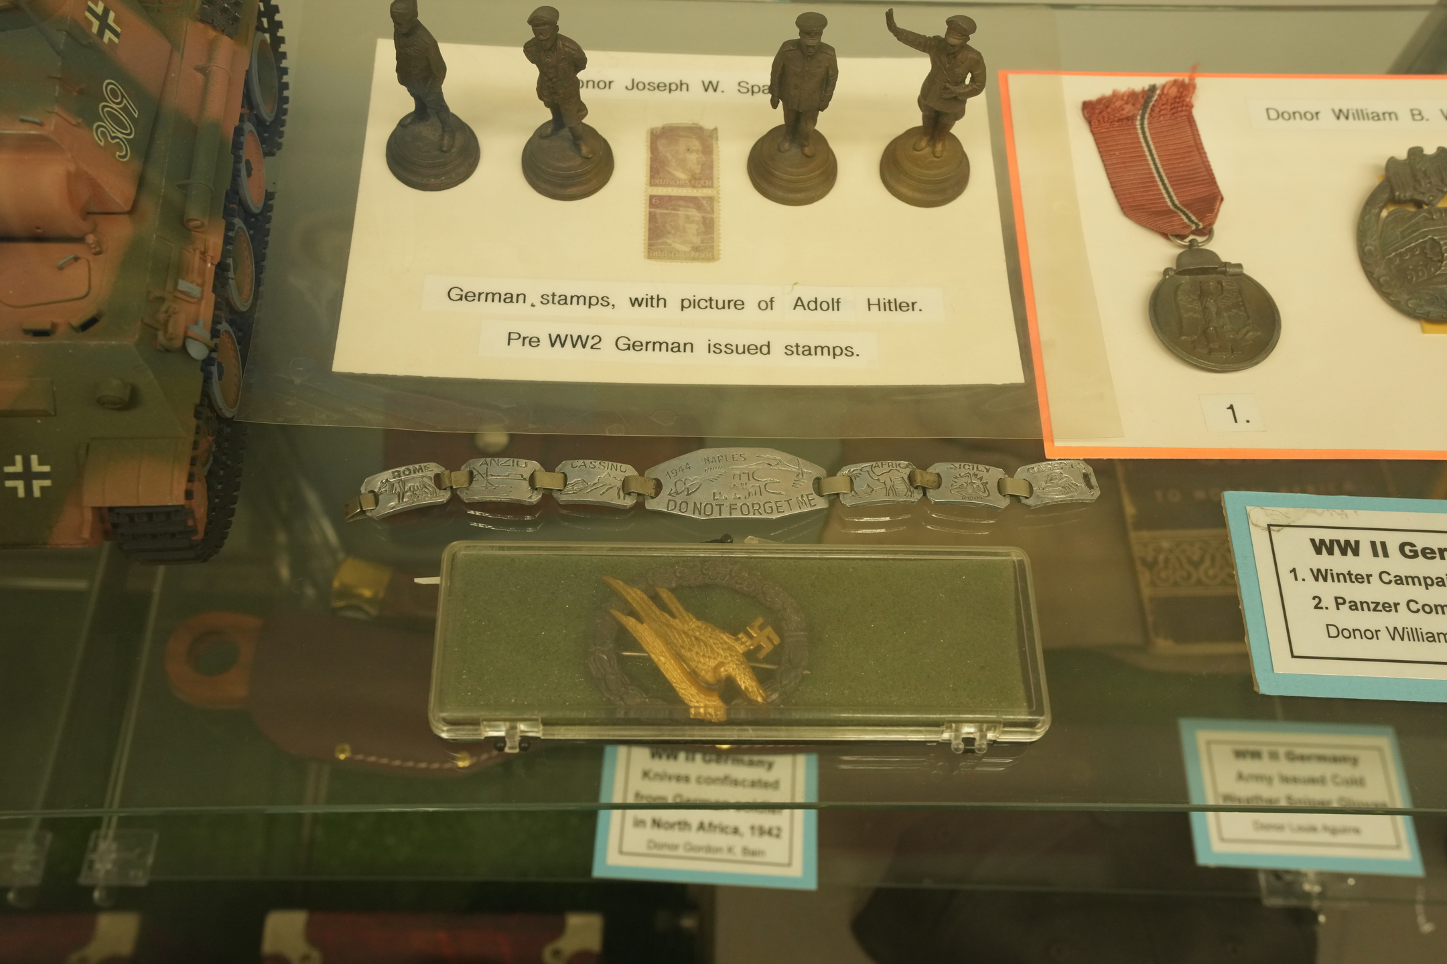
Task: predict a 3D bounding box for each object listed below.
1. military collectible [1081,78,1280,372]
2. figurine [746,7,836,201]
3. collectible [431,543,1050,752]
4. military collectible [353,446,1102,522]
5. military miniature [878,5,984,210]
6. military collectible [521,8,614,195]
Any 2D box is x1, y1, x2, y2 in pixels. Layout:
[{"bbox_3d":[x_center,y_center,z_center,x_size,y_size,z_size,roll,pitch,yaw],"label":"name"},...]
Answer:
[{"bbox_3d":[0.133,-0.079,0.409,0.039,0.005,0.107,-4,64,-5],"label":"military collectible"},{"bbox_3d":[0.022,-0.104,0.385,0.026,0.061,0.026,6,63,0],"label":"figurine"},{"bbox_3d":[0.004,0.038,0.337,0.147,0.017,0.053,1,63,-3],"label":"collectible"},{"bbox_3d":[0.001,0.000,0.362,0.193,0.006,0.021,0,63,-3],"label":"military collectible"},{"bbox_3d":[0.058,-0.106,0.387,0.033,0.061,0.027,19,64,7],"label":"military miniature"},{"bbox_3d":[-0.044,-0.105,0.382,0.027,0.060,0.027,14,63,4],"label":"military collectible"}]

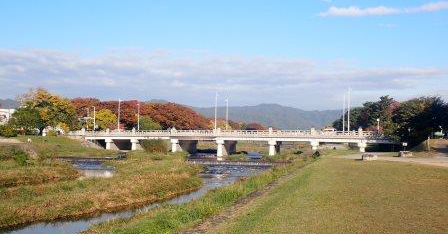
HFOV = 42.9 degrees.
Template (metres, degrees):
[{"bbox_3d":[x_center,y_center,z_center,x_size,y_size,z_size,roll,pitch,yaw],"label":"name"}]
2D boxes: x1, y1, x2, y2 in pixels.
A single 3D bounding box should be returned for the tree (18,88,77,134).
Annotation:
[{"bbox_3d":[-54.270,-1.700,175.090,17.800,14.770,15.500,0,-1,0],"label":"tree"}]

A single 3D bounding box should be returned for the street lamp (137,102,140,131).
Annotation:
[{"bbox_3d":[-28.920,0.590,193.040,0.500,11.360,1.400,-1,-2,38],"label":"street lamp"}]

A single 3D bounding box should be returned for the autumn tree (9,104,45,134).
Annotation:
[{"bbox_3d":[-58.980,0.740,170.030,10.800,9.560,10.300,0,-1,0],"label":"autumn tree"}]

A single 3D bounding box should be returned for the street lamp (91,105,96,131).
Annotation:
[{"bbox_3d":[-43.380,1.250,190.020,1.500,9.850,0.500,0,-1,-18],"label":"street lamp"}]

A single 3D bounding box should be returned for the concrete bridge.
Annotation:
[{"bbox_3d":[-2.790,7.130,161.330,112.340,8.000,22.000,-1,-2,38],"label":"concrete bridge"}]

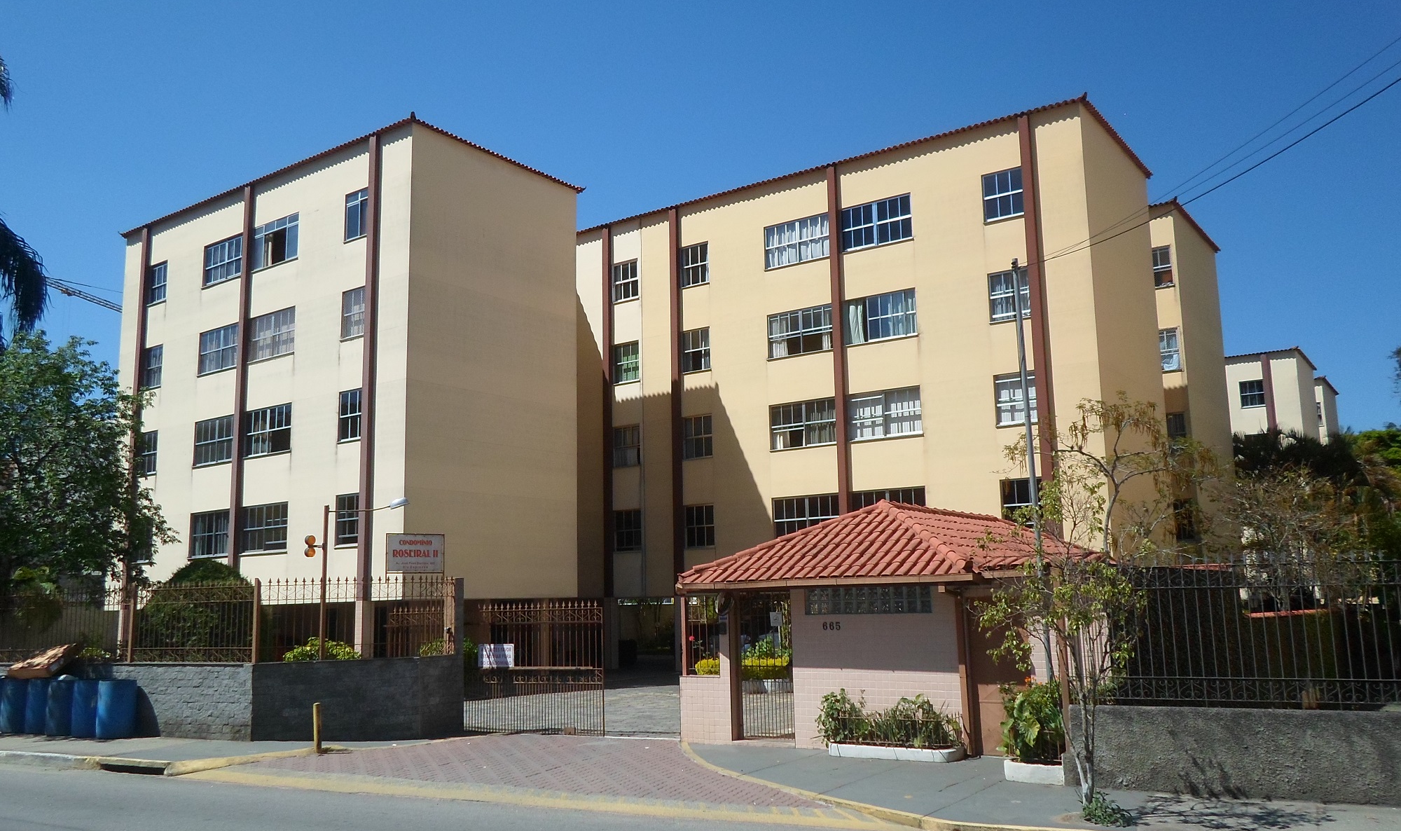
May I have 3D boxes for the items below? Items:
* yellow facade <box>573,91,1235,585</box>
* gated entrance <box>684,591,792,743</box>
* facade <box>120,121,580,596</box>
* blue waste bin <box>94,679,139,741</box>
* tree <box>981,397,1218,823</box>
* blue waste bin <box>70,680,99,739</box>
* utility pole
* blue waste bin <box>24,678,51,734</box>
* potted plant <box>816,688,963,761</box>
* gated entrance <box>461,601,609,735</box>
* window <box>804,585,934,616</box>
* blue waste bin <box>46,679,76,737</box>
[{"bbox_3d":[8.227,0.865,36.830,14.984,14.294,15.957,-8,-11,34],"label":"yellow facade"},{"bbox_3d":[0.562,3.822,16.749,2.008,2.200,0.150,-7,-11,33],"label":"gated entrance"},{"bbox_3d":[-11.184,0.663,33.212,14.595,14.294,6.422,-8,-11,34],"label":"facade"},{"bbox_3d":[-9.851,4.975,18.470,0.620,0.940,0.620,-6,-11,28],"label":"blue waste bin"},{"bbox_3d":[3.950,1.898,11.303,2.250,4.130,2.000,-1,-9,0],"label":"tree"},{"bbox_3d":[-10.424,5.037,18.771,0.620,0.940,0.620,-6,-11,28],"label":"blue waste bin"},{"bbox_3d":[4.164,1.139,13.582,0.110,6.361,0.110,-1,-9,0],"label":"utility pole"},{"bbox_3d":[-11.570,5.159,19.373,0.620,0.940,0.620,-6,-11,28],"label":"blue waste bin"},{"bbox_3d":[2.565,4.165,14.832,1.950,0.850,0.570,-7,-11,32],"label":"potted plant"},{"bbox_3d":[-2.803,4.159,18.000,2.782,2.117,0.080,-5,-10,24],"label":"gated entrance"},{"bbox_3d":[2.402,2.642,15.662,1.958,0.420,0.100,-7,-11,33],"label":"window"},{"bbox_3d":[-10.997,5.098,19.072,0.620,0.940,0.620,-6,-11,28],"label":"blue waste bin"}]

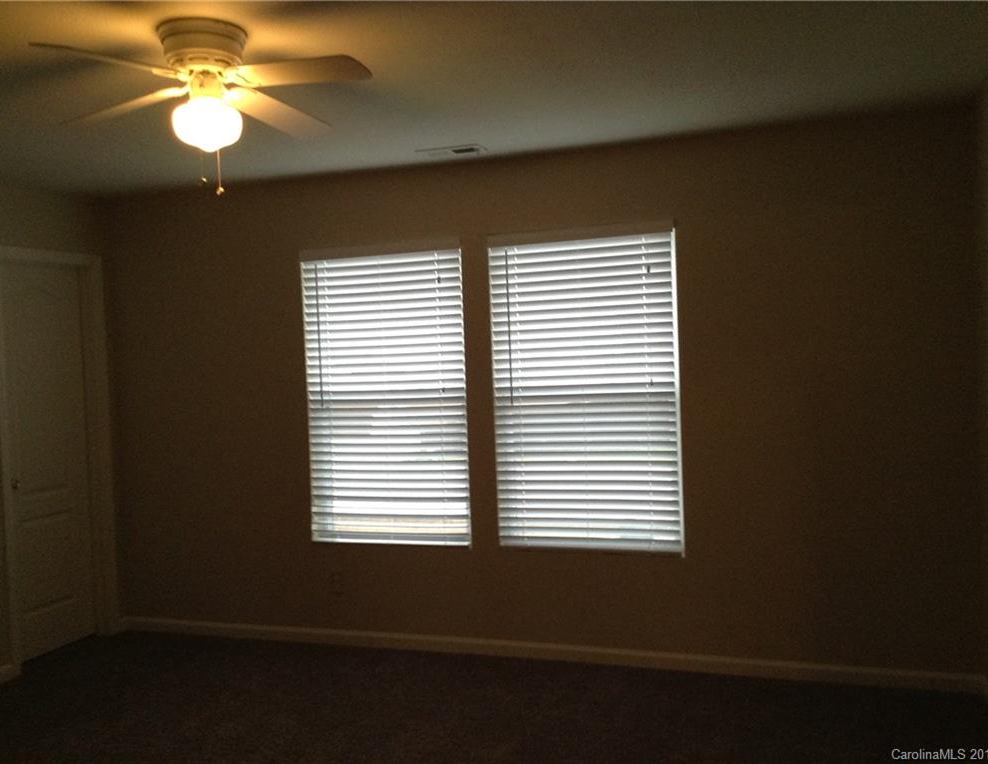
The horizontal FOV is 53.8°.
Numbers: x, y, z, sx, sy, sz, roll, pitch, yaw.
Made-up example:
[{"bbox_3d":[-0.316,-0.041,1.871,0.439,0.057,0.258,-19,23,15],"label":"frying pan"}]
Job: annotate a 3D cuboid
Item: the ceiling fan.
[{"bbox_3d":[-0.856,-0.853,2.879,1.060,0.350,1.060,-1,2,26],"label":"ceiling fan"}]

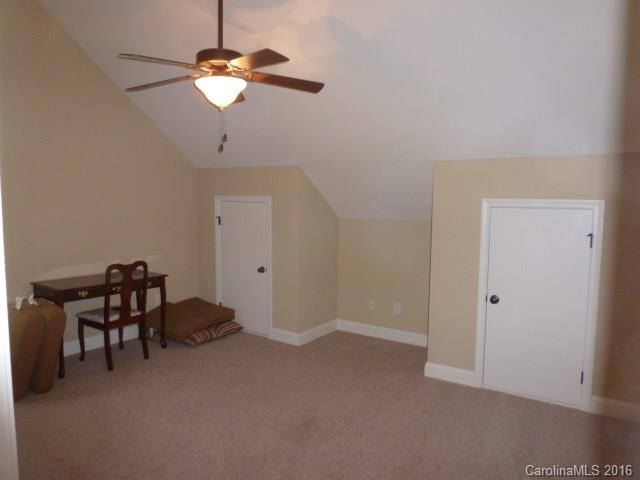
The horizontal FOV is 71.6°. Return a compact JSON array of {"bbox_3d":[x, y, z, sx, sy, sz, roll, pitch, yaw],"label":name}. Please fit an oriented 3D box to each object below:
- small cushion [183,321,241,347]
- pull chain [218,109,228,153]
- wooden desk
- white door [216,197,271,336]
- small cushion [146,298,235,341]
[{"bbox_3d":[-1.315,1.039,5.122,0.500,0.140,0.630,4,6,33],"label":"small cushion"},{"bbox_3d":[-0.592,-0.671,2.720,0.055,0.275,0.045,4,6,33],"label":"pull chain"},{"bbox_3d":[-2.135,0.766,4.406,0.540,0.770,1.080,4,6,37],"label":"wooden desk"},{"bbox_3d":[-0.906,0.299,5.196,0.830,1.600,0.060,4,6,33],"label":"white door"},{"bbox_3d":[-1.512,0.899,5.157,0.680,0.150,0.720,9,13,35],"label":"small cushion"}]

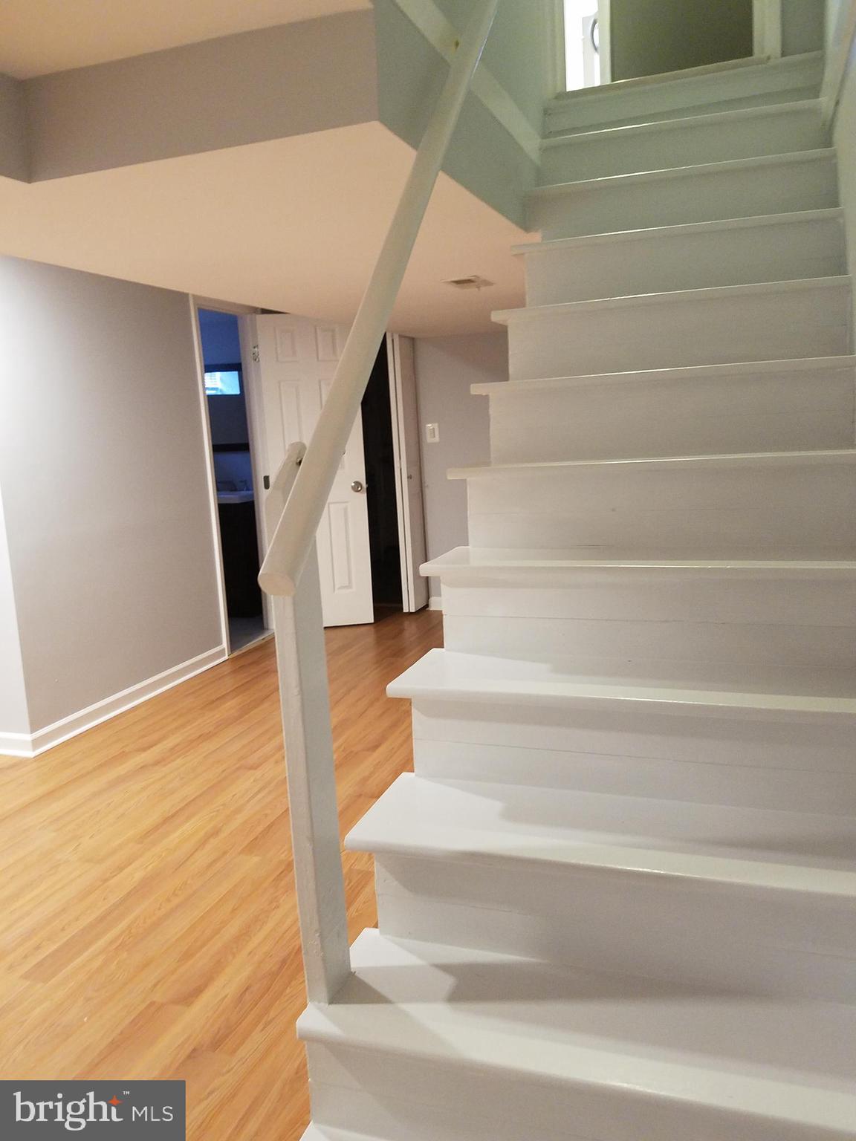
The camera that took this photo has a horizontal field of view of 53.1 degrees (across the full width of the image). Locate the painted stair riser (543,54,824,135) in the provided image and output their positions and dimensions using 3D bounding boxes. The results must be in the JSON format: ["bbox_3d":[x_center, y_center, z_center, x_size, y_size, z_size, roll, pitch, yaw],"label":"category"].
[{"bbox_3d":[0.901,-1.607,3.019,0.900,0.191,0.022,1,11,20],"label":"painted stair riser"}]

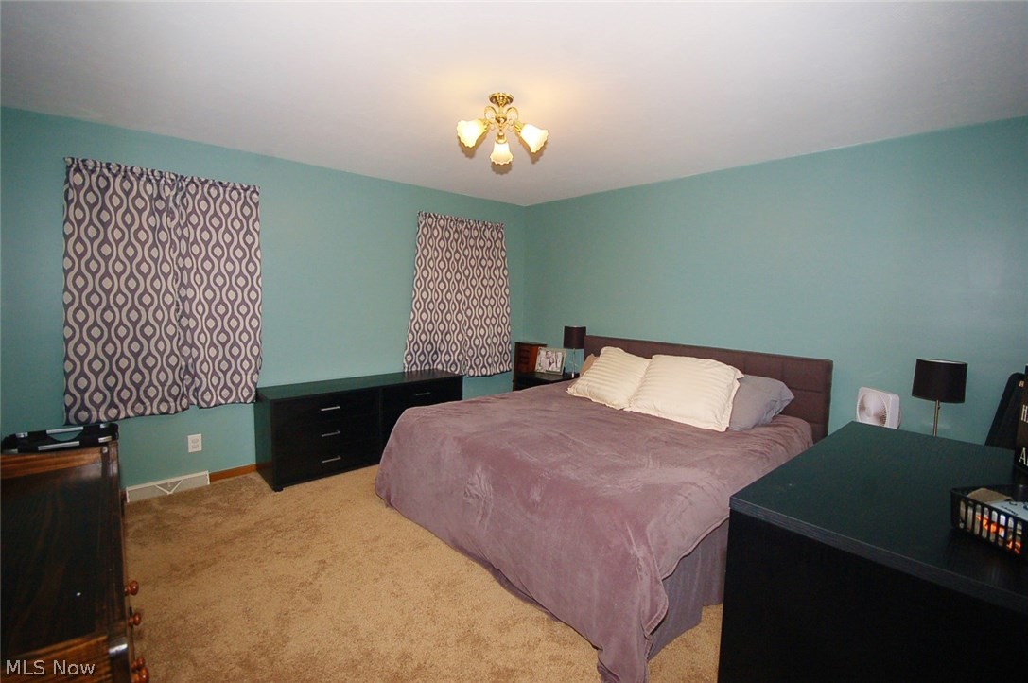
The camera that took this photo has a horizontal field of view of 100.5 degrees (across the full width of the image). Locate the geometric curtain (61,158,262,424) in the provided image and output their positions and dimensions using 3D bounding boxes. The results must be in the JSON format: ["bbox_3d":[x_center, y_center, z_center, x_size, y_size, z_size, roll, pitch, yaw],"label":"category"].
[{"bbox_3d":[-2.303,-0.304,2.886,1.050,1.600,0.090,-5,9,-41],"label":"geometric curtain"}]

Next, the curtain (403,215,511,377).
[{"bbox_3d":[-0.525,-0.438,4.410,1.250,1.630,0.100,-5,9,-41],"label":"curtain"}]

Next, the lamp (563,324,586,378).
[{"bbox_3d":[0.593,0.106,4.195,0.215,0.510,0.215,1,7,0],"label":"lamp"}]

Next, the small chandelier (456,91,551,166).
[{"bbox_3d":[-0.069,-1.079,2.191,0.430,0.315,0.410,1,7,-2],"label":"small chandelier"}]

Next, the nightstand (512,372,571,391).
[{"bbox_3d":[0.349,0.644,4.481,0.450,0.626,0.580,-5,9,-41],"label":"nightstand"}]

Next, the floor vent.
[{"bbox_3d":[-2.408,1.024,3.002,0.450,0.095,0.050,-5,9,-41],"label":"floor vent"}]

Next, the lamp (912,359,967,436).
[{"bbox_3d":[2.273,0.365,2.306,0.210,0.510,0.210,-5,9,-41],"label":"lamp"}]

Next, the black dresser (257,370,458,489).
[{"bbox_3d":[-1.235,0.676,3.734,1.600,0.666,0.410,-5,9,-41],"label":"black dresser"}]

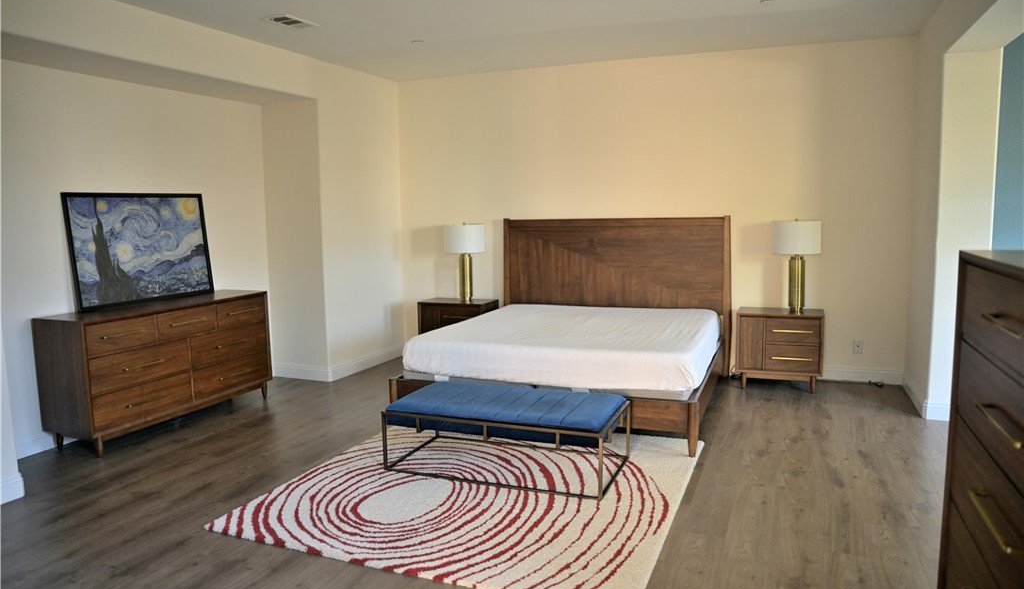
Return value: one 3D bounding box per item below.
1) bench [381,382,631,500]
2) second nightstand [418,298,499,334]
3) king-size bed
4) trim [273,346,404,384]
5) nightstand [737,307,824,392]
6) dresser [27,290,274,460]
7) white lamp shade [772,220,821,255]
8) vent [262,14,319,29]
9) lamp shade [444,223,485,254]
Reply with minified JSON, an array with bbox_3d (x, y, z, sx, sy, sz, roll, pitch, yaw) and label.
[{"bbox_3d":[-0.021,0.793,3.923,1.268,0.377,0.644,2,7,22],"label":"bench"},{"bbox_3d":[-0.504,0.375,6.539,0.655,0.620,0.380,2,7,22],"label":"second nightstand"},{"bbox_3d":[0.509,0.126,5.240,2.072,1.391,2.130,2,7,22],"label":"king-size bed"},{"bbox_3d":[-1.631,0.625,6.713,0.656,0.125,1.338,2,7,22],"label":"trim"},{"bbox_3d":[2.179,0.447,5.554,0.640,0.615,0.380,2,7,22],"label":"nightstand"},{"bbox_3d":[-2.448,0.494,4.869,0.451,0.861,1.524,2,8,23],"label":"dresser"},{"bbox_3d":[2.242,-0.448,5.362,0.355,0.258,0.355,2,7,22],"label":"white lamp shade"},{"bbox_3d":[-1.484,-1.811,4.572,0.220,0.020,0.340,2,7,22],"label":"vent"},{"bbox_3d":[-0.431,-0.506,6.274,0.355,0.258,0.355,-1,7,0],"label":"lamp shade"}]

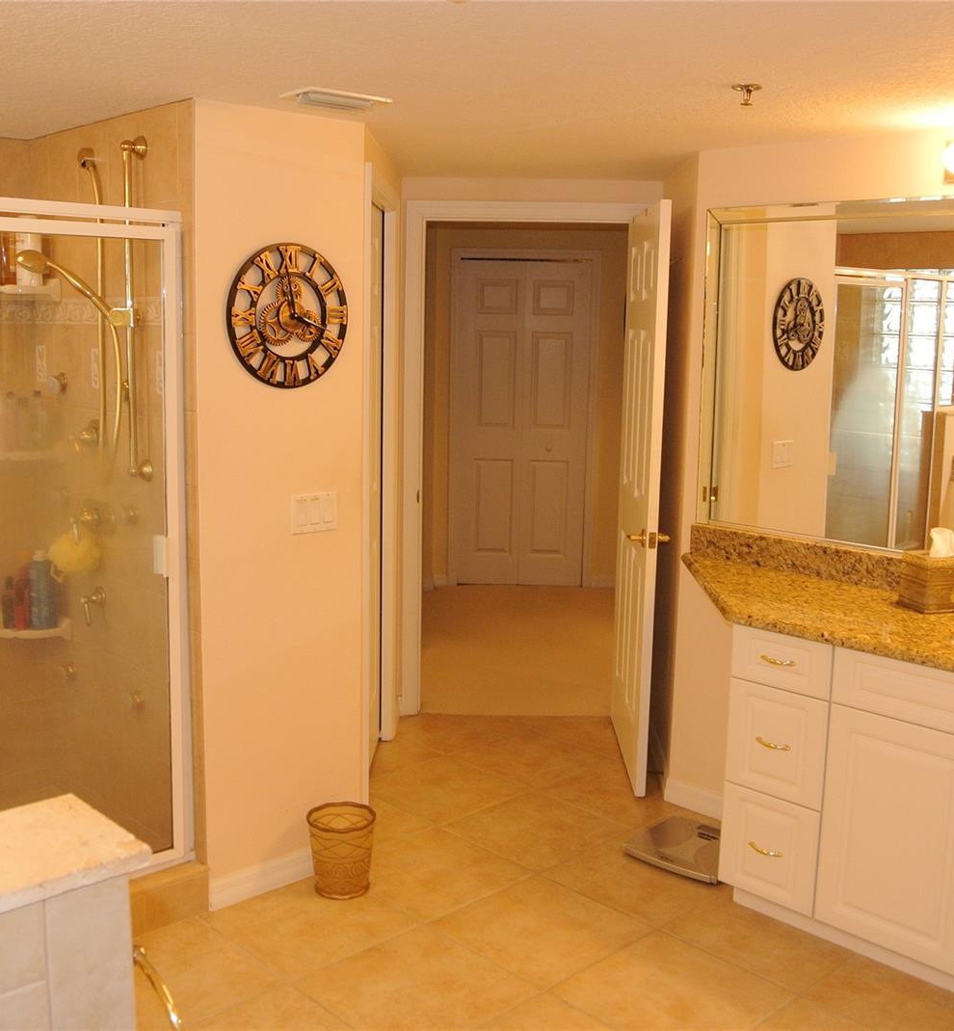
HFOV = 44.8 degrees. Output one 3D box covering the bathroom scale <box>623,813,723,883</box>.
[{"bbox_3d":[0.690,1.062,3.685,0.315,0.030,0.315,8,12,38],"label":"bathroom scale"}]

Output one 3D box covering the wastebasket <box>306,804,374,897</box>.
[{"bbox_3d":[-0.396,0.990,3.403,0.204,0.219,0.204,1,9,0],"label":"wastebasket"}]

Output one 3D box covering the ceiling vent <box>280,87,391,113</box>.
[{"bbox_3d":[-0.352,-1.028,2.898,0.250,0.026,0.158,-8,13,-44],"label":"ceiling vent"}]

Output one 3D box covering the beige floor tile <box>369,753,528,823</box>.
[{"bbox_3d":[-0.122,0.989,4.180,0.453,0.012,0.453,-8,12,-43],"label":"beige floor tile"}]

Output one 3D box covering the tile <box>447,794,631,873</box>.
[{"bbox_3d":[0.189,1.041,3.839,0.446,0.010,0.446,-8,13,-44],"label":"tile"}]

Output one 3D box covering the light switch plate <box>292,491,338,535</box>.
[{"bbox_3d":[-0.466,-0.007,3.339,0.157,0.114,0.008,-7,12,-42],"label":"light switch plate"}]

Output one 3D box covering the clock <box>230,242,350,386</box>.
[{"bbox_3d":[-0.519,-0.548,3.176,0.395,0.395,0.035,-7,12,-42],"label":"clock"}]

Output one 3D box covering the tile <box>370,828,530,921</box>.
[{"bbox_3d":[-0.132,1.088,3.530,0.446,0.010,0.446,-8,13,-44],"label":"tile"}]

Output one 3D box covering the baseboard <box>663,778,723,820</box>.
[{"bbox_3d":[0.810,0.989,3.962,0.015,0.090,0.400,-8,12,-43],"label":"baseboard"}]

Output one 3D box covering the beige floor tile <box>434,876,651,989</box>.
[{"bbox_3d":[0.181,1.147,3.219,0.453,0.012,0.453,-8,12,-43],"label":"beige floor tile"}]

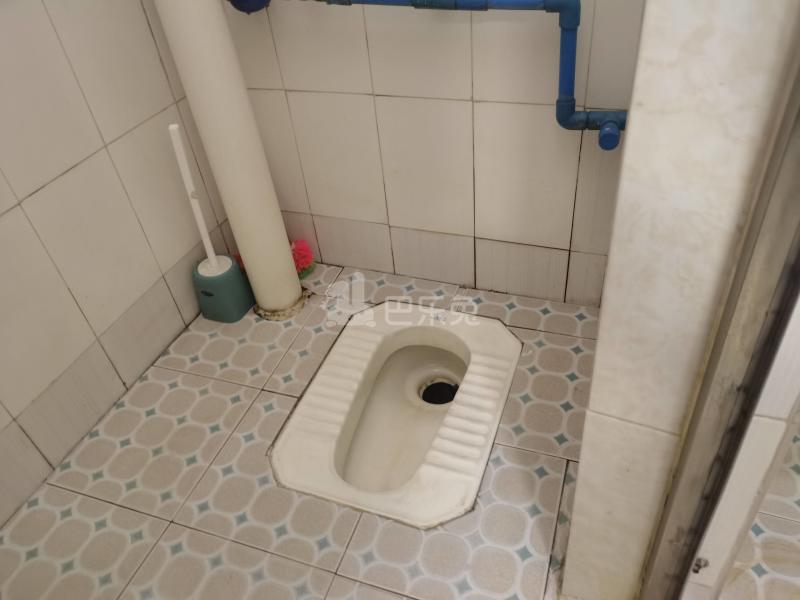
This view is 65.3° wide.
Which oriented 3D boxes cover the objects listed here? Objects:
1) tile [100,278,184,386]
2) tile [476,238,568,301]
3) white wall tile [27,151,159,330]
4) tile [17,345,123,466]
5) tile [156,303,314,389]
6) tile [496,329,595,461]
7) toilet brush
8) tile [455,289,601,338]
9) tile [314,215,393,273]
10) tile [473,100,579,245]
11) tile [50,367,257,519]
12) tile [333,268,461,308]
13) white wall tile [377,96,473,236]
[{"bbox_3d":[-0.537,0.070,1.311,0.010,0.150,0.200,11,44,20],"label":"tile"},{"bbox_3d":[0.265,-0.068,1.360,0.200,0.143,0.010,10,43,19],"label":"tile"},{"bbox_3d":[-0.558,-0.102,1.162,0.010,0.300,0.199,9,42,21],"label":"white wall tile"},{"bbox_3d":[-0.612,0.195,1.175,0.010,0.150,0.200,11,44,20],"label":"tile"},{"bbox_3d":[-0.350,0.069,1.397,0.264,0.010,0.304,9,42,18],"label":"tile"},{"bbox_3d":[0.259,0.166,1.193,0.204,0.010,0.304,9,42,18],"label":"tile"},{"bbox_3d":[-0.417,-0.149,1.323,0.108,0.445,0.105,10,43,19],"label":"toilet brush"},{"bbox_3d":[0.267,0.029,1.344,0.304,0.010,0.102,9,43,18],"label":"tile"},{"bbox_3d":[-0.107,-0.133,1.491,0.200,0.143,0.010,10,43,19],"label":"tile"},{"bbox_3d":[0.244,-0.237,1.216,0.200,0.304,0.010,10,43,19],"label":"tile"},{"bbox_3d":[-0.455,0.258,1.186,0.272,0.010,0.300,9,42,18],"label":"tile"},{"bbox_3d":[-0.018,-0.018,1.439,0.300,0.010,0.102,9,43,18],"label":"tile"},{"bbox_3d":[0.058,-0.269,1.281,0.200,0.304,0.010,10,43,19],"label":"white wall tile"}]

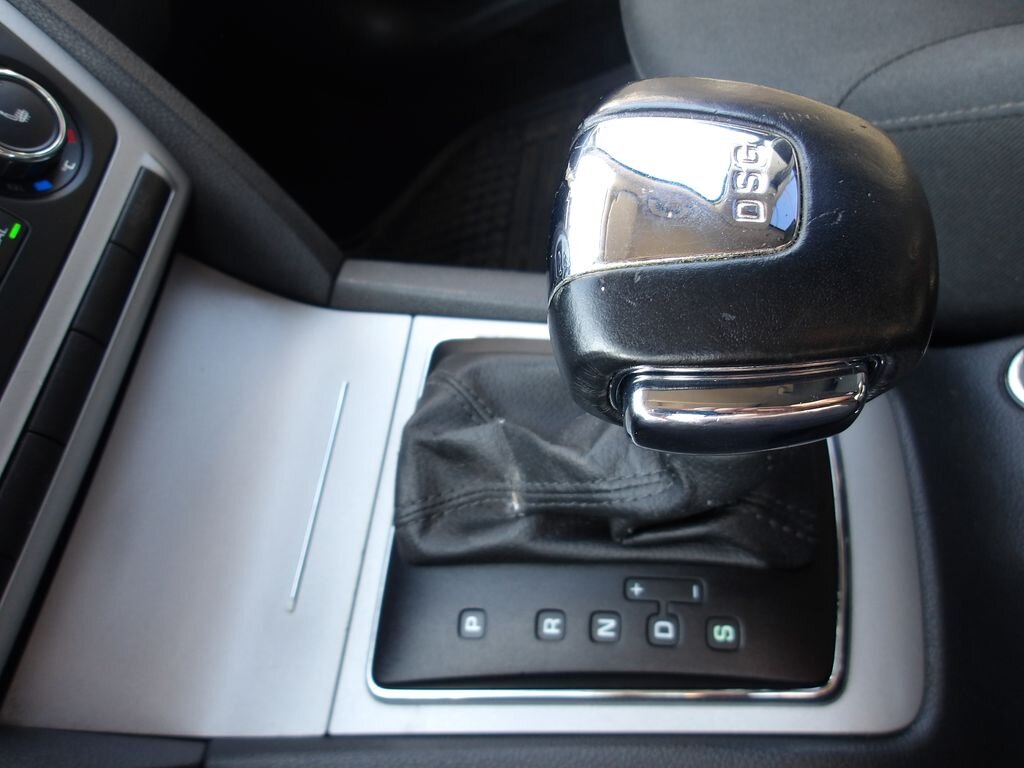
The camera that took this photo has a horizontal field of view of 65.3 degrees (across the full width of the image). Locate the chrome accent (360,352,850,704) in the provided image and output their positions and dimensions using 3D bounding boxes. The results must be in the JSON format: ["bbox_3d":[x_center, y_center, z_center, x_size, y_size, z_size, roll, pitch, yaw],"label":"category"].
[{"bbox_3d":[0.028,0.036,0.251,0.140,0.009,0.129,-4,60,20],"label":"chrome accent"}]

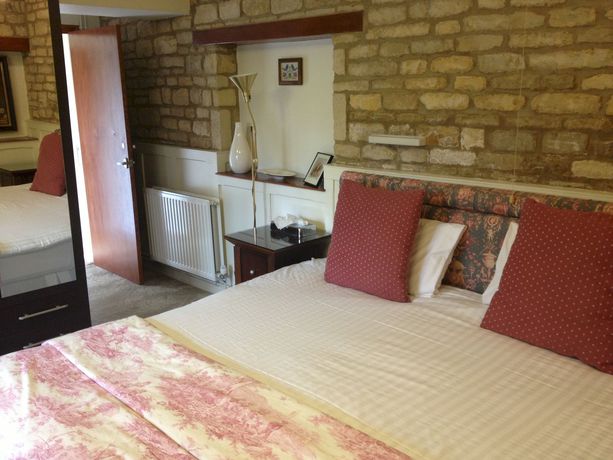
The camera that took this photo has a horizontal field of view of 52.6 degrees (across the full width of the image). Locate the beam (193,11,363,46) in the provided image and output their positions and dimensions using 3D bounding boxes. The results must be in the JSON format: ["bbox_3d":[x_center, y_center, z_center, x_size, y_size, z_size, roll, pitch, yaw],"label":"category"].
[{"bbox_3d":[-0.226,-1.255,3.916,0.100,0.104,1.600,-14,19,-43],"label":"beam"}]

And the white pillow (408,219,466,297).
[{"bbox_3d":[0.446,0.094,3.181,0.670,0.420,0.150,13,-6,44],"label":"white pillow"}]

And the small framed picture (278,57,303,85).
[{"bbox_3d":[-0.105,-1.031,4.050,0.025,0.173,0.228,-14,19,-43],"label":"small framed picture"}]

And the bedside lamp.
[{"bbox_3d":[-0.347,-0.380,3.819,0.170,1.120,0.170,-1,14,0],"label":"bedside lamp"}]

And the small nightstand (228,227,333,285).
[{"bbox_3d":[-0.163,0.368,3.803,0.490,0.690,0.490,11,18,41],"label":"small nightstand"}]

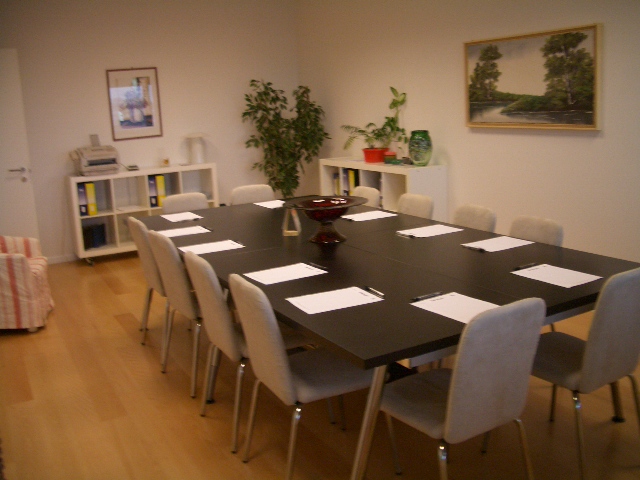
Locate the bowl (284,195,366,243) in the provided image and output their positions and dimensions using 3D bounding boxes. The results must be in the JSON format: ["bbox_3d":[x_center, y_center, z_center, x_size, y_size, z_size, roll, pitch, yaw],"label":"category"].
[{"bbox_3d":[0.038,-0.103,3.617,0.470,0.216,0.470,-3,12,1],"label":"bowl"}]

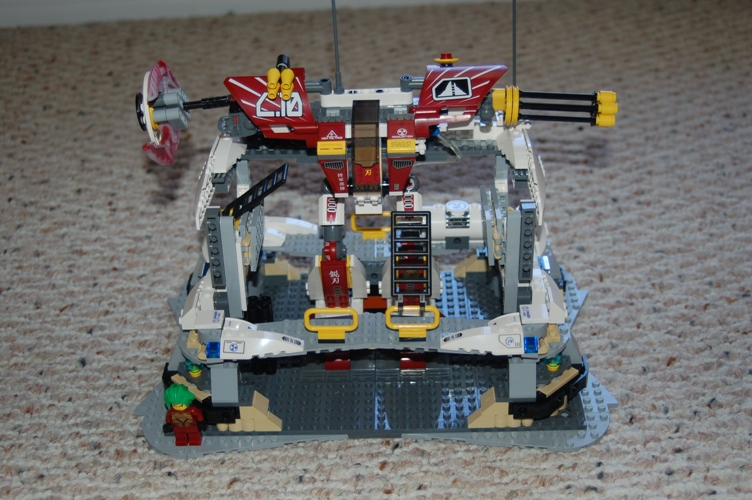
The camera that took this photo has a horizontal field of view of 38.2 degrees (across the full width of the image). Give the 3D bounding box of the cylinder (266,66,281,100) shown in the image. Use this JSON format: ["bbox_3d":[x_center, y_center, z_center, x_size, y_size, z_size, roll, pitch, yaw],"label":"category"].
[{"bbox_3d":[-0.061,-0.098,0.640,0.008,0.016,0.011,-1,57,1],"label":"cylinder"}]

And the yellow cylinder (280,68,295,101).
[{"bbox_3d":[-0.052,-0.098,0.640,0.008,0.016,0.011,-1,57,1],"label":"yellow cylinder"}]

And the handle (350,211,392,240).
[{"bbox_3d":[-0.001,-0.017,0.740,0.032,0.018,0.009,-1,32,1],"label":"handle"}]

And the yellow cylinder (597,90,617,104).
[{"bbox_3d":[0.140,-0.093,0.658,0.012,0.008,0.008,4,32,7],"label":"yellow cylinder"}]

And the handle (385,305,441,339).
[{"bbox_3d":[0.022,0.042,0.643,0.032,0.018,0.009,-1,32,1],"label":"handle"}]

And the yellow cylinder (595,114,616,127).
[{"bbox_3d":[0.139,-0.078,0.658,0.012,0.008,0.008,4,32,7],"label":"yellow cylinder"}]

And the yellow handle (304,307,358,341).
[{"bbox_3d":[-0.026,0.043,0.643,0.032,0.018,0.009,-1,32,1],"label":"yellow handle"}]

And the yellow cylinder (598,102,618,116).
[{"bbox_3d":[0.140,-0.085,0.653,0.012,0.008,0.008,4,32,7],"label":"yellow cylinder"}]

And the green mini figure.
[{"bbox_3d":[-0.112,0.095,0.641,0.025,0.043,0.015,-1,32,1],"label":"green mini figure"}]

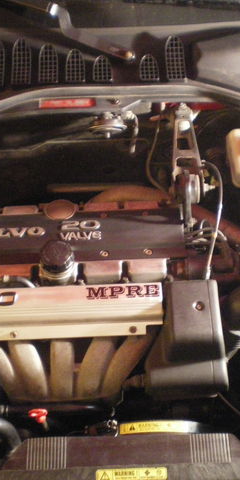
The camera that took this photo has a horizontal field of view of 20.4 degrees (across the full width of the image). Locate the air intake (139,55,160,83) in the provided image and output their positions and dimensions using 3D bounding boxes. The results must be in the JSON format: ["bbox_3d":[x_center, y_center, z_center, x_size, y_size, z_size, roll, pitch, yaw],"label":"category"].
[{"bbox_3d":[0.072,-0.419,1.620,0.050,0.018,0.078,-2,71,-1],"label":"air intake"}]

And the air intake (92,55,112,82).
[{"bbox_3d":[-0.043,-0.417,1.620,0.050,0.018,0.078,-2,71,-1],"label":"air intake"}]

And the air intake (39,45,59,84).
[{"bbox_3d":[-0.169,-0.416,1.578,0.046,0.020,0.099,-2,72,-2],"label":"air intake"}]

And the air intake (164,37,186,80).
[{"bbox_3d":[0.138,-0.446,1.635,0.050,0.022,0.125,-2,77,-1],"label":"air intake"}]

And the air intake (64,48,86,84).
[{"bbox_3d":[-0.105,-0.408,1.578,0.046,0.020,0.079,-2,72,-2],"label":"air intake"}]

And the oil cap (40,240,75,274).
[{"bbox_3d":[-0.121,0.034,1.295,0.065,0.031,0.065,-2,50,-2],"label":"oil cap"}]

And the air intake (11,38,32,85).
[{"bbox_3d":[-0.235,-0.419,1.577,0.046,0.020,0.109,-2,72,-2],"label":"air intake"}]

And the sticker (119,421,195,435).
[{"bbox_3d":[0.067,0.343,1.215,0.137,0.008,0.024,-2,64,-2],"label":"sticker"}]

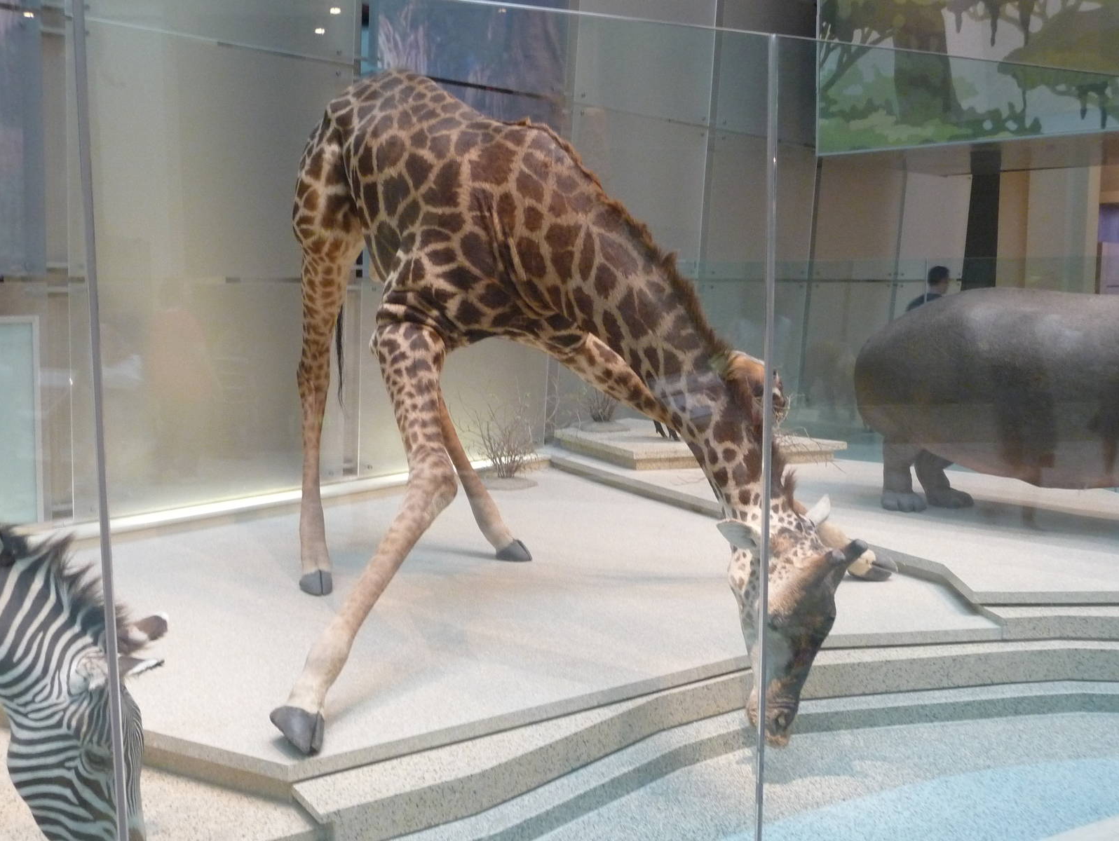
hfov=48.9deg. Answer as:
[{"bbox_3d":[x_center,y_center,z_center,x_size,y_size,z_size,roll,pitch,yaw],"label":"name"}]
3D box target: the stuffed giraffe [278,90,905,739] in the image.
[{"bbox_3d":[-0.062,-0.242,4.932,3.196,2.489,2.910,-6,9,-42],"label":"stuffed giraffe"}]

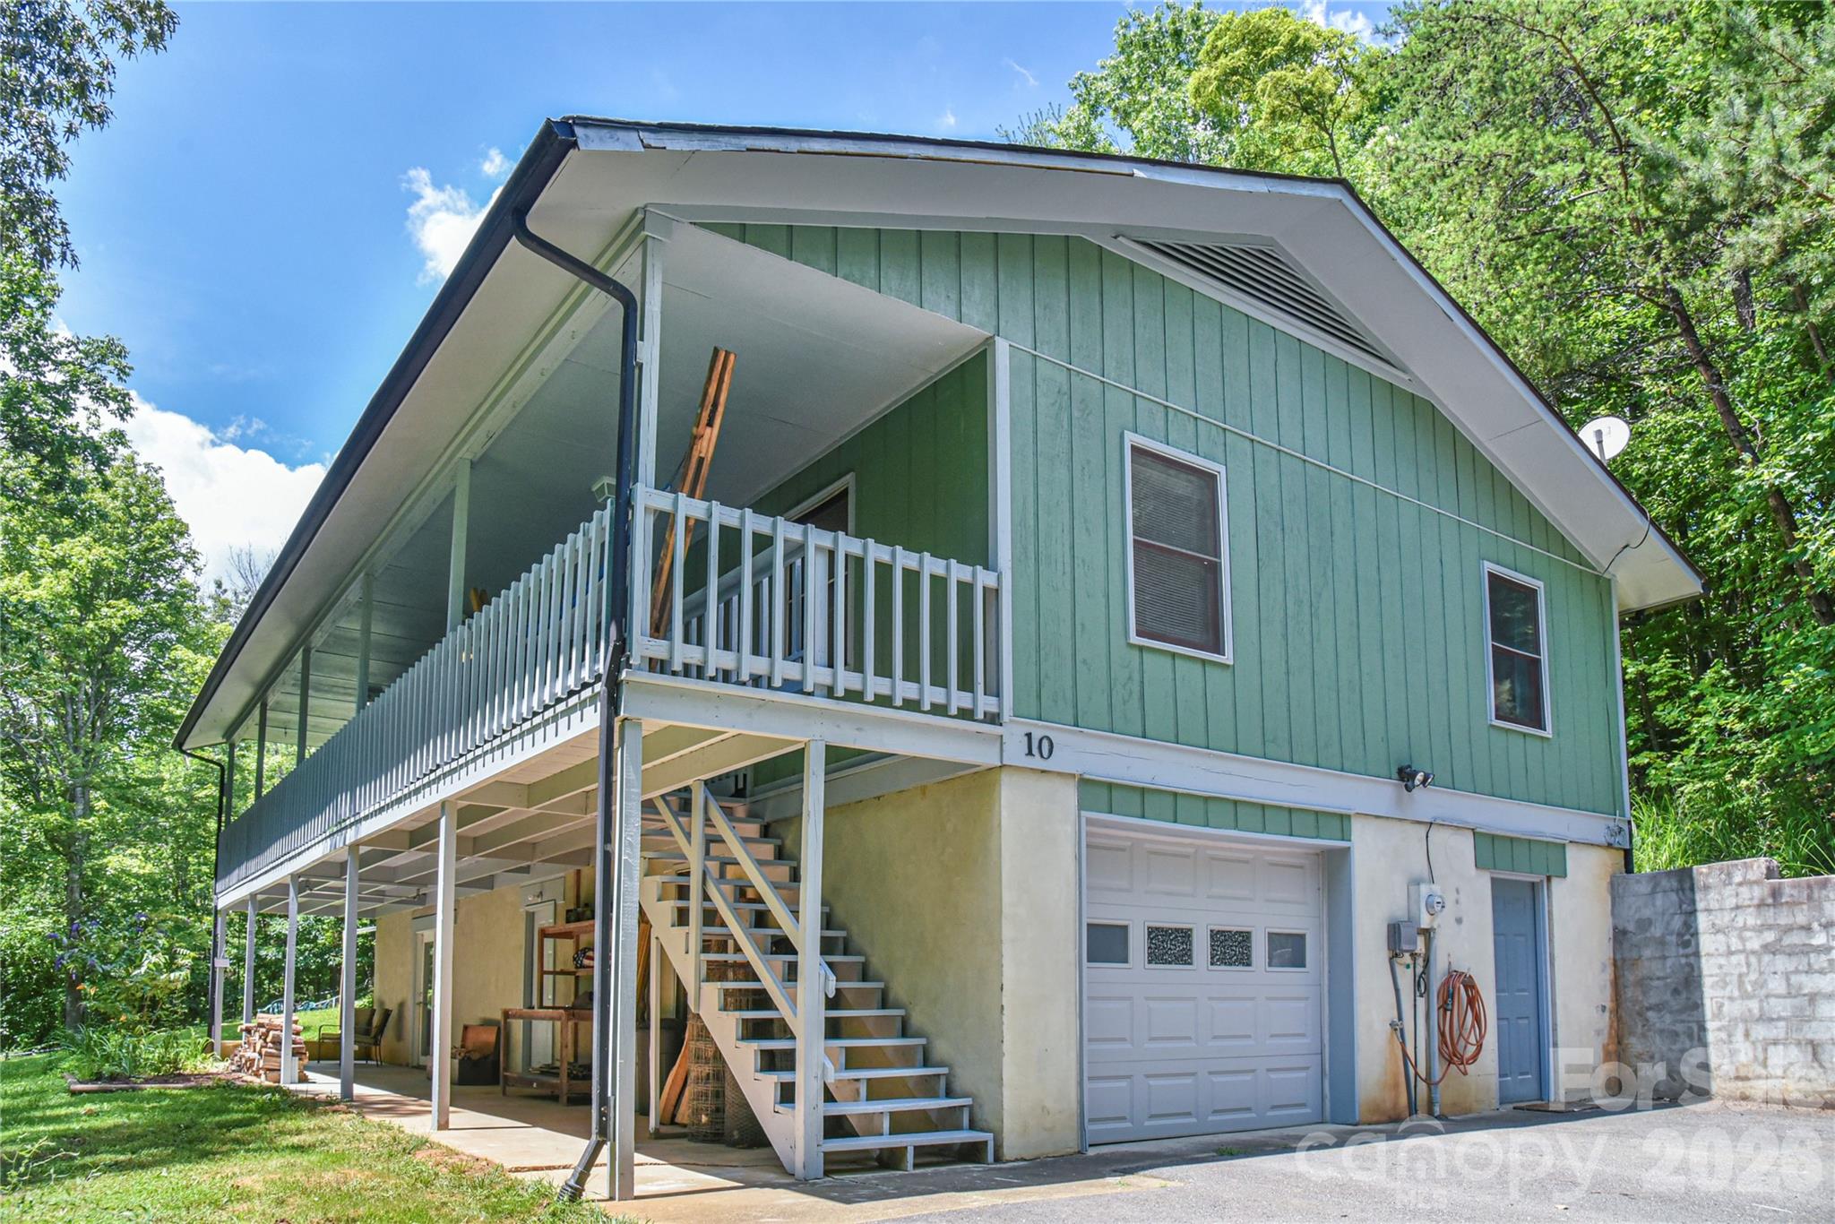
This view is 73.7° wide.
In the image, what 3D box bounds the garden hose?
[{"bbox_3d":[4.508,3.515,10.411,1.150,0.970,0.200,5,-9,-36],"label":"garden hose"}]

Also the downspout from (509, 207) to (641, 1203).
[{"bbox_3d":[-1.850,0.415,6.526,0.640,5.200,0.150,5,-9,-36],"label":"downspout"}]

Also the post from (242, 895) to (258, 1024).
[{"bbox_3d":[-9.397,5.227,17.200,0.110,2.470,0.110,5,-9,-36],"label":"post"}]

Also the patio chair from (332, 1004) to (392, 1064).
[{"bbox_3d":[-8.356,6.367,18.400,0.750,0.880,0.620,5,-9,-36],"label":"patio chair"}]

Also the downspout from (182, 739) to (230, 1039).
[{"bbox_3d":[-11.754,4.767,20.200,0.650,4.950,0.150,5,-9,-36],"label":"downspout"}]

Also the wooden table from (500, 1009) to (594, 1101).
[{"bbox_3d":[-3.509,4.373,12.104,0.600,0.870,1.300,5,-9,-36],"label":"wooden table"}]

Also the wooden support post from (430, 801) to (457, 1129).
[{"bbox_3d":[-3.522,2.633,9.120,0.100,2.420,0.100,7,-12,-35],"label":"wooden support post"}]

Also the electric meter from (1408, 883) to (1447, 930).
[{"bbox_3d":[4.237,2.438,10.150,0.250,0.360,0.200,7,-12,-35],"label":"electric meter"}]

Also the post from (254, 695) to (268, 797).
[{"bbox_3d":[-9.356,2.333,17.400,0.110,2.250,0.110,5,-9,-36],"label":"post"}]

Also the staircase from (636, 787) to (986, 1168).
[{"bbox_3d":[-0.974,2.295,8.618,1.200,2.650,3.300,5,-9,-36],"label":"staircase"}]

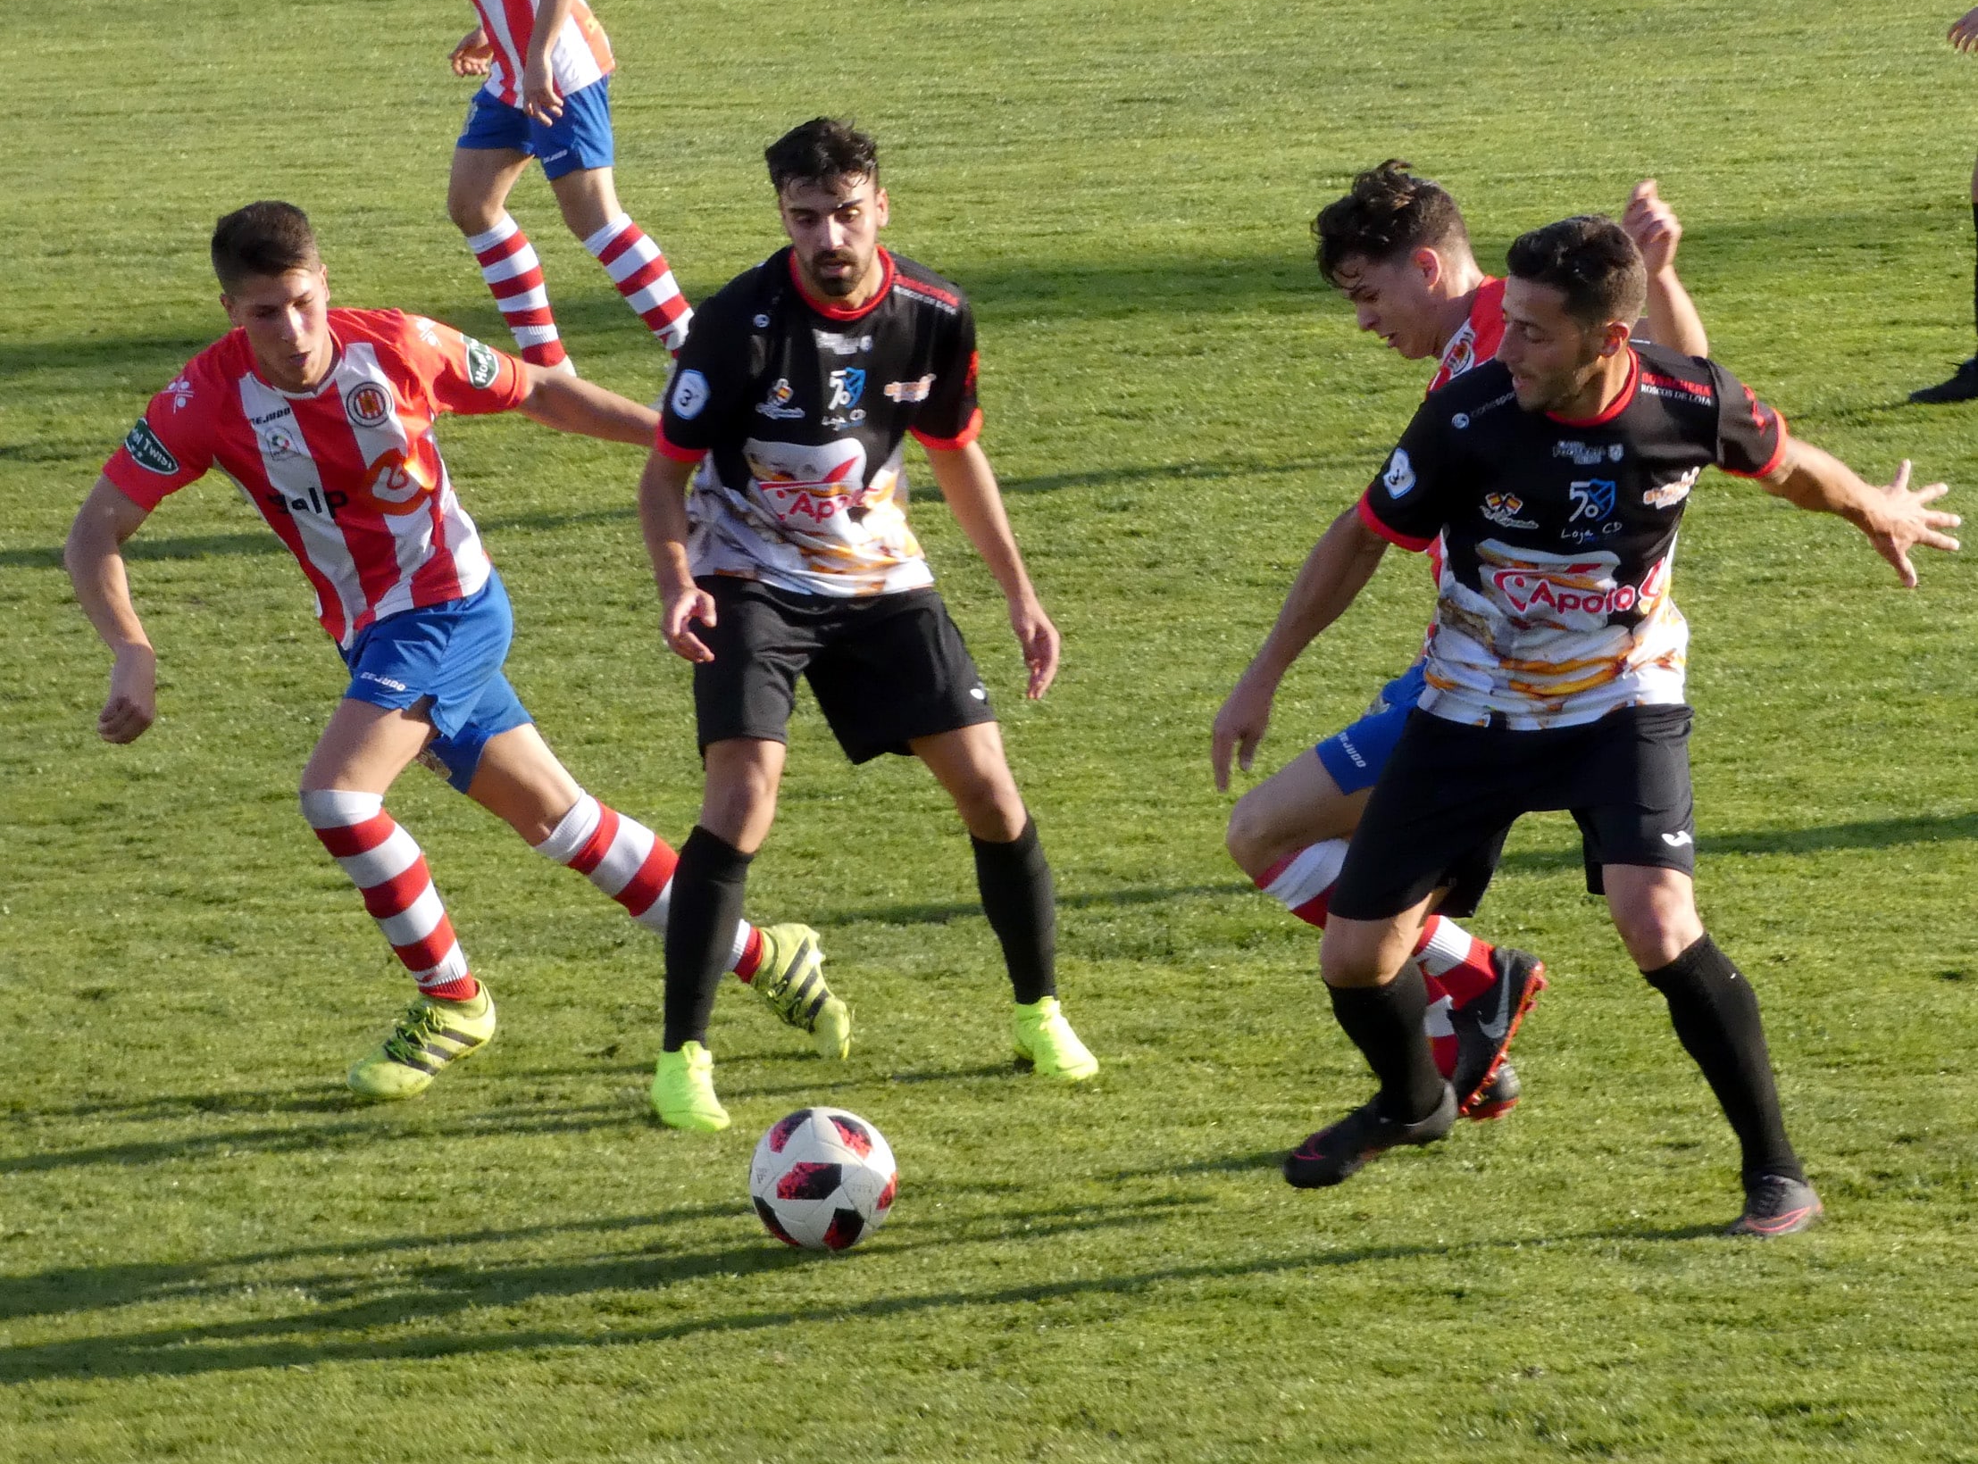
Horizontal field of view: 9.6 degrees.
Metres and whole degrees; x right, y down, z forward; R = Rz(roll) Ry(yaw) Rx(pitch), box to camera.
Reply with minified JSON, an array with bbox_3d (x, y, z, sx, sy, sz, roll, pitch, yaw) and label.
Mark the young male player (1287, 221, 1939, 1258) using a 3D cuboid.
[{"bbox_3d":[0.937,-0.047,17.908,1.100,1.550,0.680,0,9,0],"label":"young male player"}]

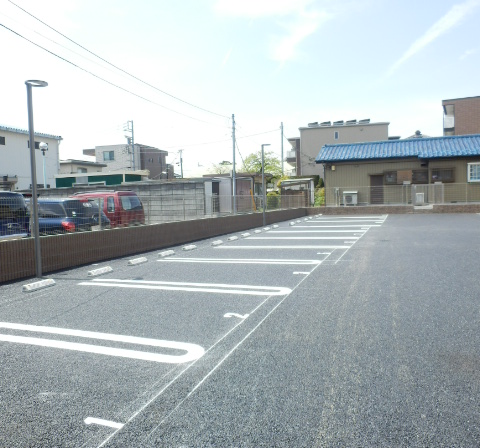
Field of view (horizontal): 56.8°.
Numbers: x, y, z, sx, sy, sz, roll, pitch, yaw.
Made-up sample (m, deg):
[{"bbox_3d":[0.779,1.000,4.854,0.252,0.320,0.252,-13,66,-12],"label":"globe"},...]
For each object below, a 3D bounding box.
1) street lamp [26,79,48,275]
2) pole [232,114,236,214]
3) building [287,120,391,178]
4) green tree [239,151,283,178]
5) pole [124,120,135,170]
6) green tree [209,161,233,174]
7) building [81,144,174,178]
[{"bbox_3d":[-3.565,-0.791,8.033,0.480,3.550,0.420,0,4,18],"label":"street lamp"},{"bbox_3d":[-0.278,-2.840,22.163,0.160,5.190,0.160,-1,4,0],"label":"pole"},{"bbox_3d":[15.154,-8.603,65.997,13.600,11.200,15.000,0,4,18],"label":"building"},{"bbox_3d":[1.706,-3.424,36.160,3.800,5.090,3.800,0,4,18],"label":"green tree"},{"bbox_3d":[-14.073,-7.631,57.357,1.200,11.350,0.700,0,4,18],"label":"pole"},{"bbox_3d":[-2.367,-4.944,55.184,3.300,5.870,3.300,0,4,18],"label":"green tree"},{"bbox_3d":[-17.310,-7.161,68.703,9.600,9.100,9.800,0,4,18],"label":"building"}]

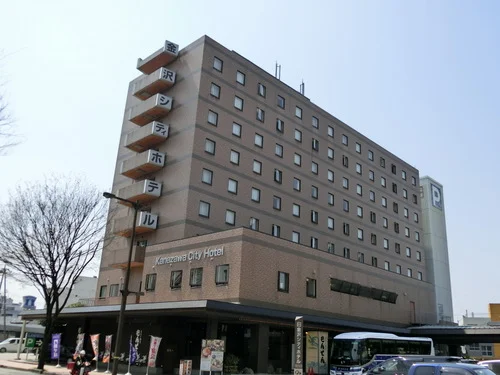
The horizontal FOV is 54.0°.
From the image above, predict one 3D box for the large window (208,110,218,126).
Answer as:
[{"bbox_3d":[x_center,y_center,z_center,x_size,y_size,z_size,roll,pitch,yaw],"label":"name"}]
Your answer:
[{"bbox_3d":[-3.437,-6.441,45.619,0.150,1.330,1.122,-15,-25,42],"label":"large window"}]

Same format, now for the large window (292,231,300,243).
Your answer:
[{"bbox_3d":[4.828,5.279,51.309,0.150,1.263,1.156,-15,-25,42],"label":"large window"}]

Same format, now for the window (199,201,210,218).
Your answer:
[{"bbox_3d":[-3.943,1.890,42.714,0.150,1.338,1.172,-15,-25,42],"label":"window"}]

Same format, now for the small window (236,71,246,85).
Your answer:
[{"bbox_3d":[-0.910,-11.082,49.604,0.180,1.330,1.160,-15,-26,42],"label":"small window"}]

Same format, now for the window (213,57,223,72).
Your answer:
[{"bbox_3d":[-3.110,-11.960,47.788,0.150,1.360,1.164,-15,-26,42],"label":"window"}]

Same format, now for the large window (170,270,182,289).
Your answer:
[{"bbox_3d":[-5.473,6.821,36.510,1.300,1.320,0.200,-15,-26,42],"label":"large window"}]

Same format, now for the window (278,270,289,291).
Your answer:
[{"bbox_3d":[2.351,6.634,34.498,0.150,1.383,1.206,-15,-25,42],"label":"window"}]

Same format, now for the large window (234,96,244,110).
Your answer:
[{"bbox_3d":[-1.101,-8.375,48.710,0.150,1.353,1.154,-15,-25,42],"label":"large window"}]

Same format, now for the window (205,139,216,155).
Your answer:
[{"bbox_3d":[-3.605,-3.727,44.612,0.180,1.330,1.180,-15,-26,42],"label":"window"}]

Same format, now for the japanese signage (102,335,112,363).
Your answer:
[{"bbox_3d":[-10.088,11.409,34.694,0.600,1.850,0.080,13,-21,-26],"label":"japanese signage"}]

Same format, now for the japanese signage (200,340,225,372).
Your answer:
[{"bbox_3d":[-1.960,8.893,25.949,1.250,1.580,0.120,9,-19,-17],"label":"japanese signage"}]

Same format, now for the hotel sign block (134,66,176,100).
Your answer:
[{"bbox_3d":[-9.488,-10.067,48.040,4.620,1.400,1.460,-14,-25,42],"label":"hotel sign block"}]

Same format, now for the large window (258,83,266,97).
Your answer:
[{"bbox_3d":[1.278,-10.228,51.717,0.180,1.330,1.140,-15,-26,42],"label":"large window"}]

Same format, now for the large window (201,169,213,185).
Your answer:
[{"bbox_3d":[-3.800,-0.945,43.903,0.150,1.317,1.183,-15,-26,42],"label":"large window"}]

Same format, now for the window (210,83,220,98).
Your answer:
[{"bbox_3d":[-3.153,-8.838,44.984,0.150,1.250,1.160,-14,-25,42],"label":"window"}]

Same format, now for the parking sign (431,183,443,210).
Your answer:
[{"bbox_3d":[31.716,1.590,83.383,0.250,3.848,4.070,-15,-25,42],"label":"parking sign"}]

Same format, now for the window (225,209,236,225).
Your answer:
[{"bbox_3d":[-1.717,2.677,43.400,0.150,1.300,1.170,-14,-25,42],"label":"window"}]

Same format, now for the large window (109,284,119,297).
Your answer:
[{"bbox_3d":[-12.145,9.318,44.269,1.420,1.120,0.150,-14,-25,42],"label":"large window"}]

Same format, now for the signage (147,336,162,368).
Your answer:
[{"bbox_3d":[-5.360,9.311,27.796,0.650,1.780,0.120,6,-19,-9],"label":"signage"}]

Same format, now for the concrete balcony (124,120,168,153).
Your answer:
[{"bbox_3d":[-10.198,-4.981,48.230,4.751,1.346,1.661,-15,-26,42],"label":"concrete balcony"}]

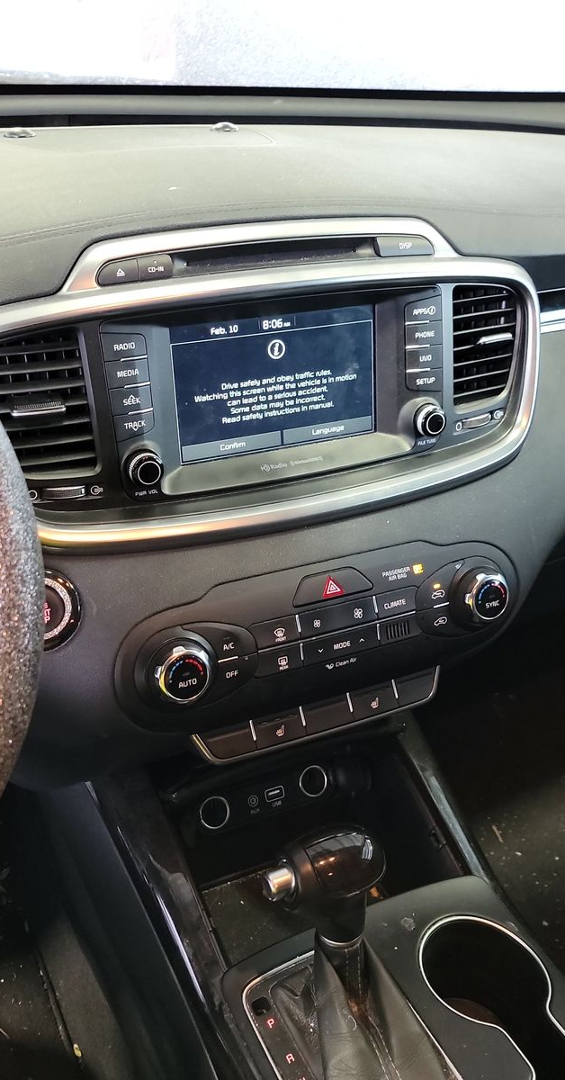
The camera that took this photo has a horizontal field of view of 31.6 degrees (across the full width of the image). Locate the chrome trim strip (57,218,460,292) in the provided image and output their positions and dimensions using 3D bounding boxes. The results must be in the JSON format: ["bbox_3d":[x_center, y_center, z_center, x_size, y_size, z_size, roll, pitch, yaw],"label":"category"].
[{"bbox_3d":[-0.007,-0.192,0.658,0.297,0.036,0.032,-12,17,-24],"label":"chrome trim strip"}]

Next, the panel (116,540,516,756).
[{"bbox_3d":[0.035,0.077,0.688,0.310,0.140,0.050,-12,17,-24],"label":"panel"}]

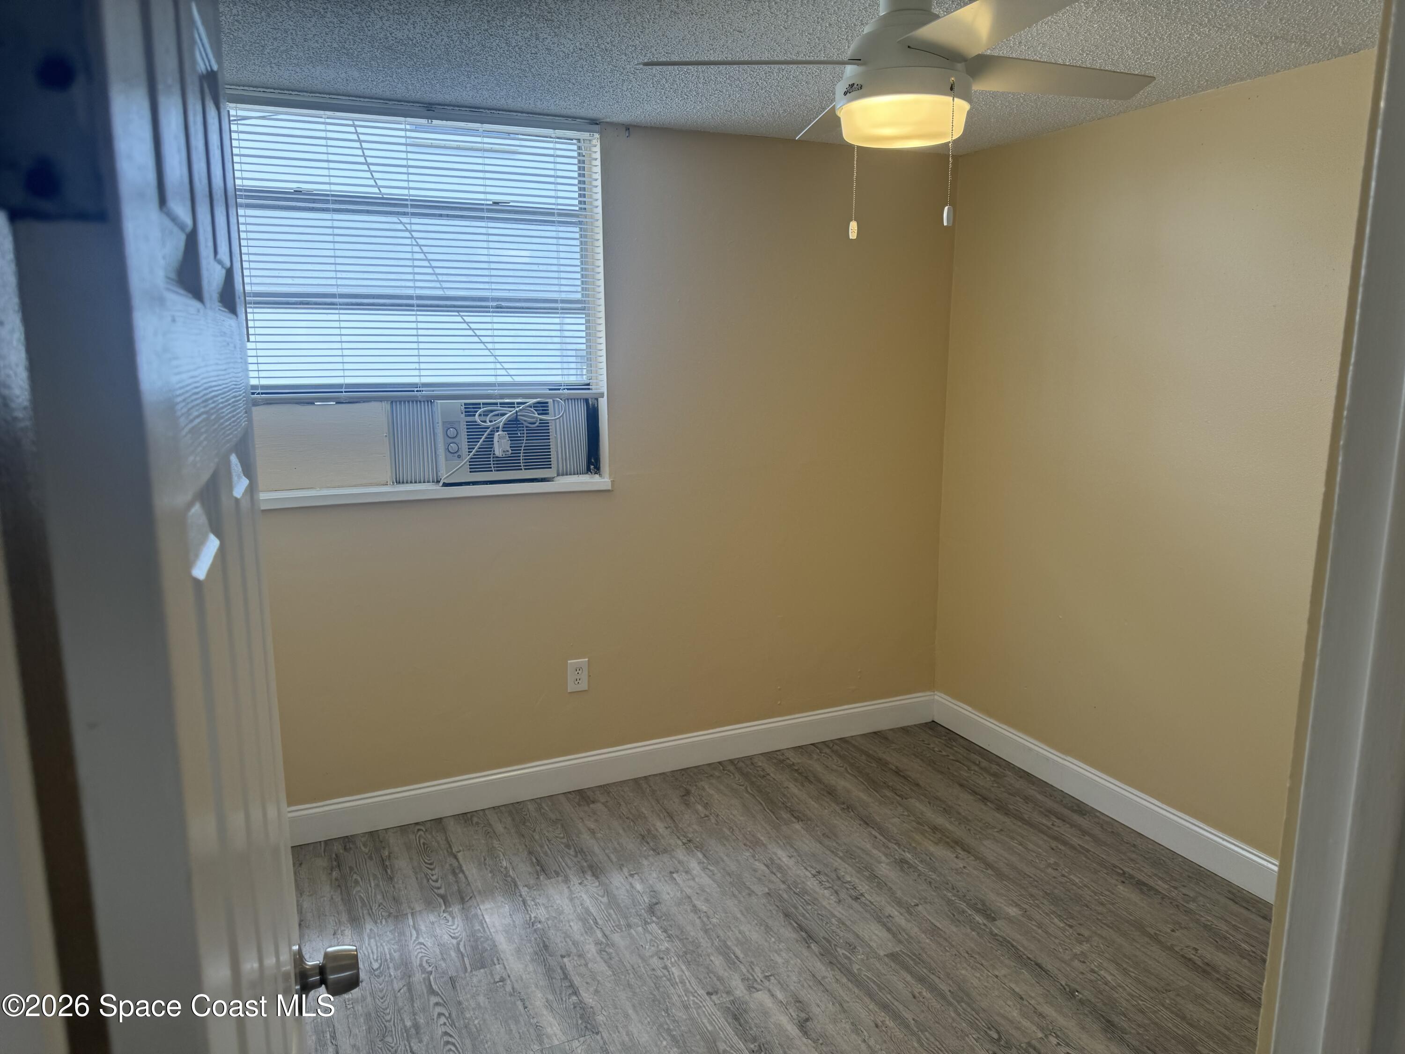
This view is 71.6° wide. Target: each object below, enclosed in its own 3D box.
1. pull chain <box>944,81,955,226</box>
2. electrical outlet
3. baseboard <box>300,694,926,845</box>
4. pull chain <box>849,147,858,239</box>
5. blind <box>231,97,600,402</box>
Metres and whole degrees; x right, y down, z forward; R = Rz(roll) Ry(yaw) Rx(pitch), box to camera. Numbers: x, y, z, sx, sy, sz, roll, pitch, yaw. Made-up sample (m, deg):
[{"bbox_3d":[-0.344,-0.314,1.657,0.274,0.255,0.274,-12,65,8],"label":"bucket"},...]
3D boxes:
[{"bbox_3d":[0.507,-0.764,1.993,0.018,0.288,0.018,-5,11,-24],"label":"pull chain"},{"bbox_3d":[-0.460,0.551,3.610,0.075,0.118,0.008,-5,11,-24],"label":"electrical outlet"},{"bbox_3d":[-0.252,0.911,3.769,2.816,0.137,0.016,-5,11,-24],"label":"baseboard"},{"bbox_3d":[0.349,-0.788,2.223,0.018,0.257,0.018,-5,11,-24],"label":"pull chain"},{"bbox_3d":[-0.932,-0.858,3.146,1.284,0.880,0.035,-5,11,-24],"label":"blind"}]

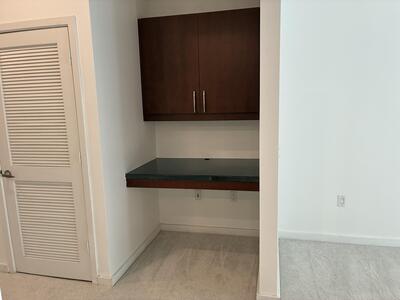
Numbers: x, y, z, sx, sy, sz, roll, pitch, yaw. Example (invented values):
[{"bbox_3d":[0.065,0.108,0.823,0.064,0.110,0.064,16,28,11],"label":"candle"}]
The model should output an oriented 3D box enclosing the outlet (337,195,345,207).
[{"bbox_3d":[1.396,0.508,2.978,0.072,0.117,0.010,0,9,13],"label":"outlet"}]

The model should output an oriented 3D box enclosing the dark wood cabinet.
[{"bbox_3d":[0.022,-0.792,2.963,1.161,0.983,0.281,0,9,13],"label":"dark wood cabinet"}]

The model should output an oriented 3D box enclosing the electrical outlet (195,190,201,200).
[{"bbox_3d":[-0.024,0.507,3.325,0.072,0.117,0.010,0,9,13],"label":"electrical outlet"}]

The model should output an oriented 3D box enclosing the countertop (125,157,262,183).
[{"bbox_3d":[-0.002,0.180,2.889,1.161,0.049,0.737,0,9,13],"label":"countertop"}]

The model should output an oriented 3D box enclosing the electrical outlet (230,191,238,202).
[{"bbox_3d":[0.370,0.501,3.230,0.072,0.117,0.010,0,9,13],"label":"electrical outlet"}]

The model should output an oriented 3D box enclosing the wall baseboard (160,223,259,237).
[{"bbox_3d":[0.106,0.902,3.356,1.161,0.088,0.015,0,9,13],"label":"wall baseboard"}]

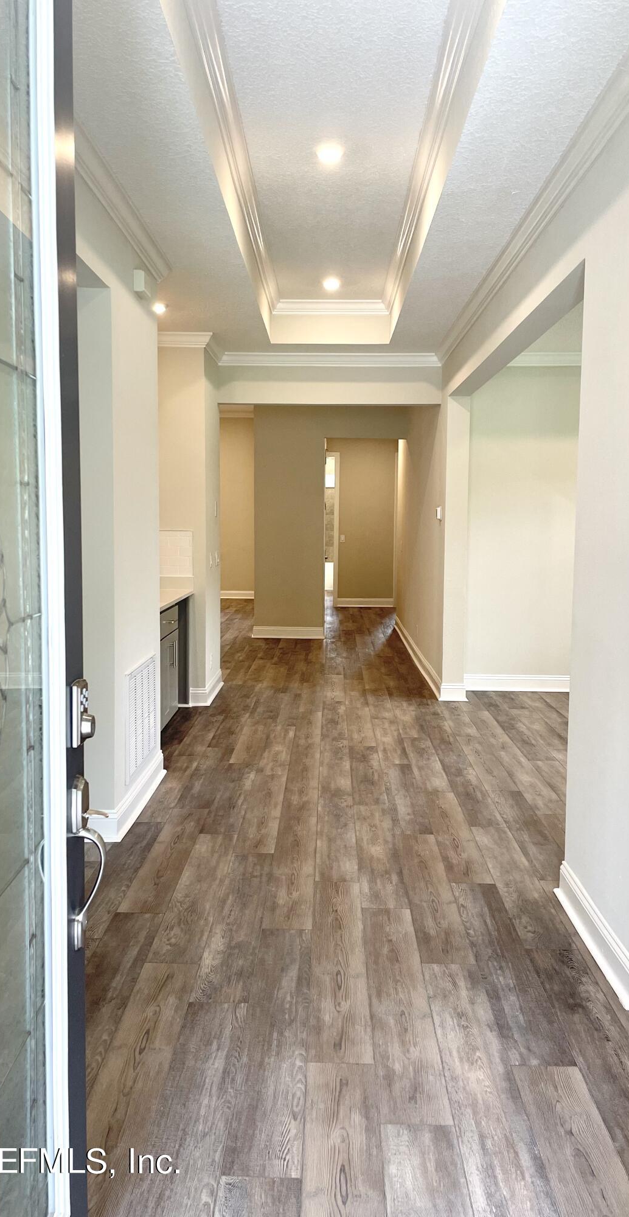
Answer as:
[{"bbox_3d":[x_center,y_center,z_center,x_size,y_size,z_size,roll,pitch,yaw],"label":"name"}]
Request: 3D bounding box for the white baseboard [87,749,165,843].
[{"bbox_3d":[-0.935,0.918,4.641,0.170,0.135,1.145,1,6,1],"label":"white baseboard"}]

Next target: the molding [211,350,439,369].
[{"bbox_3d":[0.132,-2.077,7.620,1.865,0.102,0.078,1,6,1],"label":"molding"}]

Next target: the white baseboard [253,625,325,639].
[{"bbox_3d":[-0.319,0.295,11.109,0.882,0.135,0.030,1,6,1],"label":"white baseboard"}]

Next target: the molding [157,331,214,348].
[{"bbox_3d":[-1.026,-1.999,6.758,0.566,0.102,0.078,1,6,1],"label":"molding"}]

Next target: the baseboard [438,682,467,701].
[{"bbox_3d":[1.120,0.676,7.354,0.235,0.135,0.035,1,6,1],"label":"baseboard"}]

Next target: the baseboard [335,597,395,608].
[{"bbox_3d":[0.845,-0.097,15.272,0.990,0.135,0.030,1,6,1],"label":"baseboard"}]

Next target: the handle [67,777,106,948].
[{"bbox_3d":[-0.398,0.455,1.639,0.058,0.308,0.066,1,6,1],"label":"handle"}]

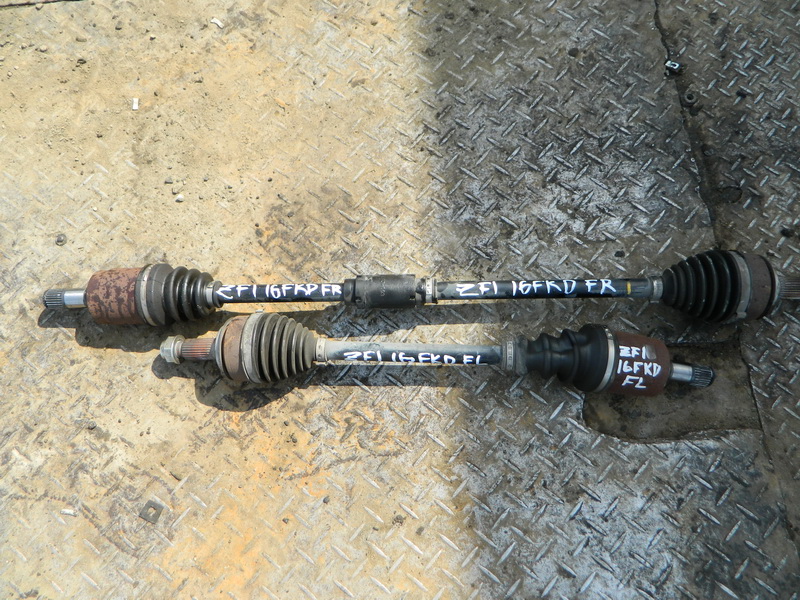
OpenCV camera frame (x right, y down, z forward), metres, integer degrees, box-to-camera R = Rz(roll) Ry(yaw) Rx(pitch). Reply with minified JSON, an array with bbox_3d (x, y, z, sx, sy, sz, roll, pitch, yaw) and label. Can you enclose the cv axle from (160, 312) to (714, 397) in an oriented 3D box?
[{"bbox_3d":[0.036,0.062,0.670,0.640,0.082,0.086,2,75,3],"label":"cv axle"}]

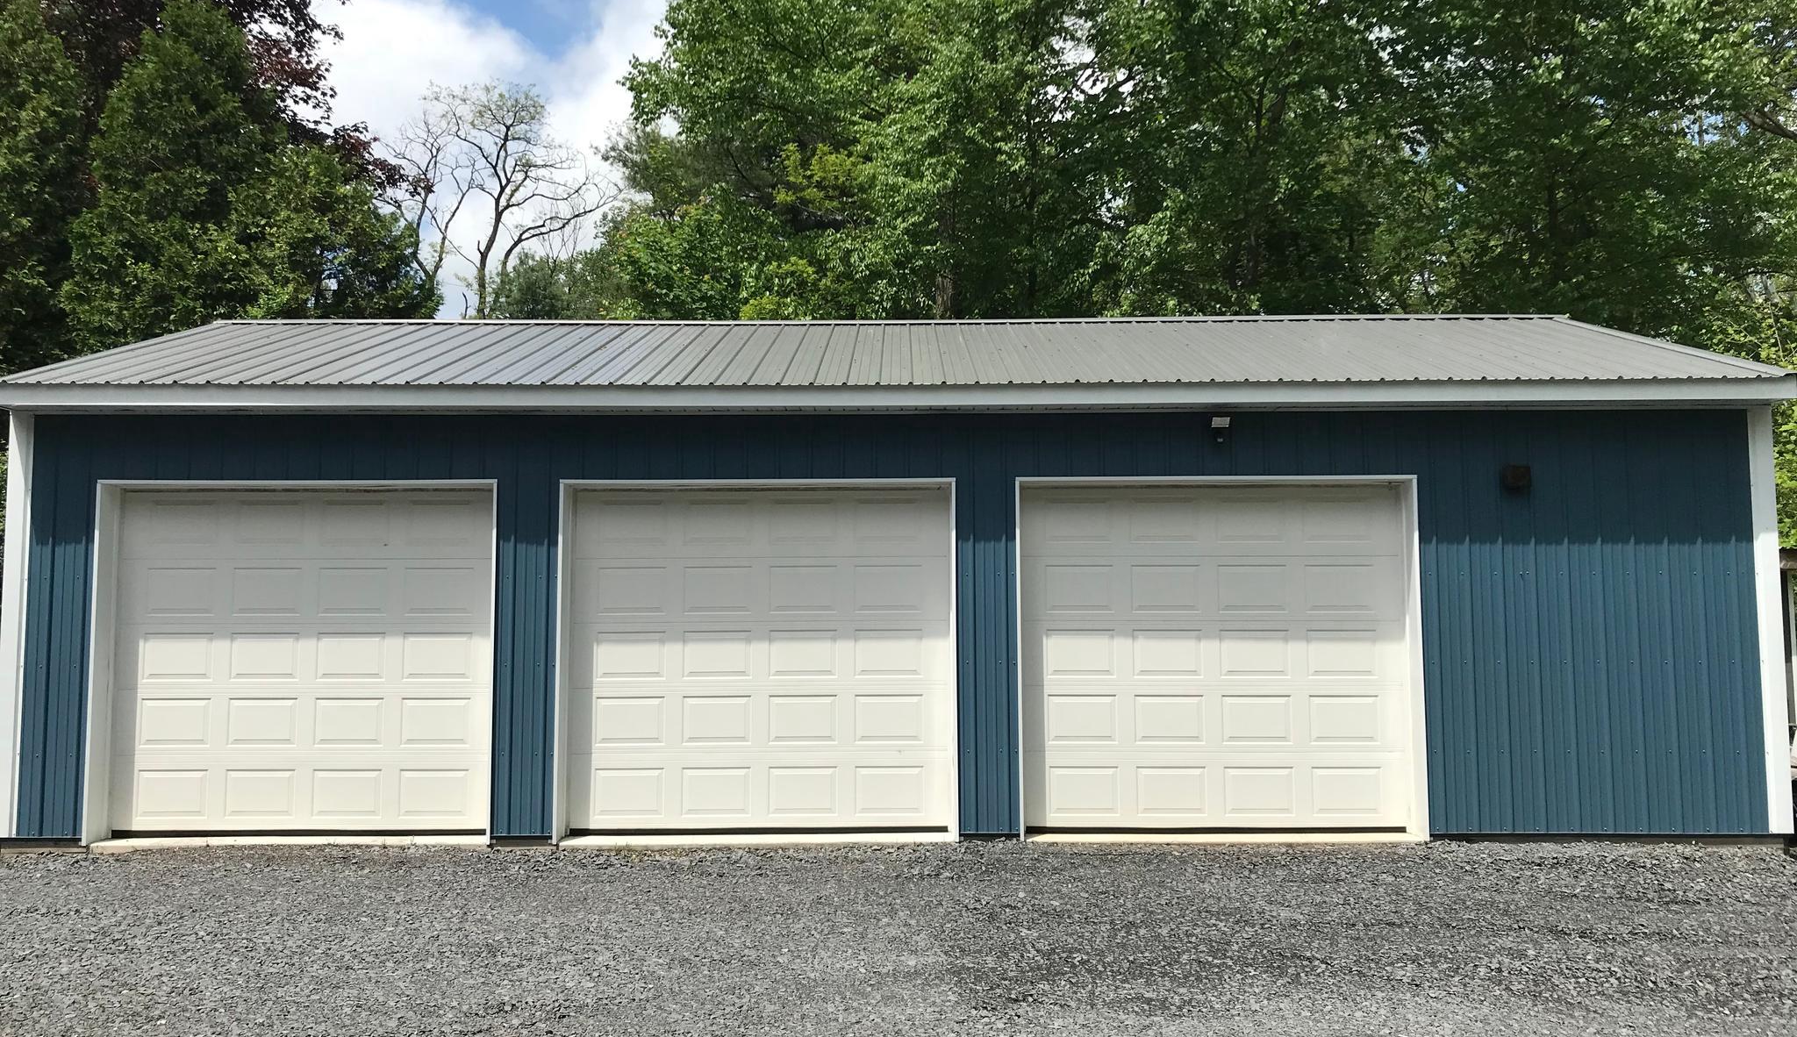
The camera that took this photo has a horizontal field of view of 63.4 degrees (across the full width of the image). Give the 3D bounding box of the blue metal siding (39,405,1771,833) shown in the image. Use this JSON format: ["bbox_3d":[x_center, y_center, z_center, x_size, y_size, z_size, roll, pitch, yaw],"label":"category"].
[{"bbox_3d":[-0.065,0.718,10.059,11.970,2.920,0.120,0,-5,0],"label":"blue metal siding"}]

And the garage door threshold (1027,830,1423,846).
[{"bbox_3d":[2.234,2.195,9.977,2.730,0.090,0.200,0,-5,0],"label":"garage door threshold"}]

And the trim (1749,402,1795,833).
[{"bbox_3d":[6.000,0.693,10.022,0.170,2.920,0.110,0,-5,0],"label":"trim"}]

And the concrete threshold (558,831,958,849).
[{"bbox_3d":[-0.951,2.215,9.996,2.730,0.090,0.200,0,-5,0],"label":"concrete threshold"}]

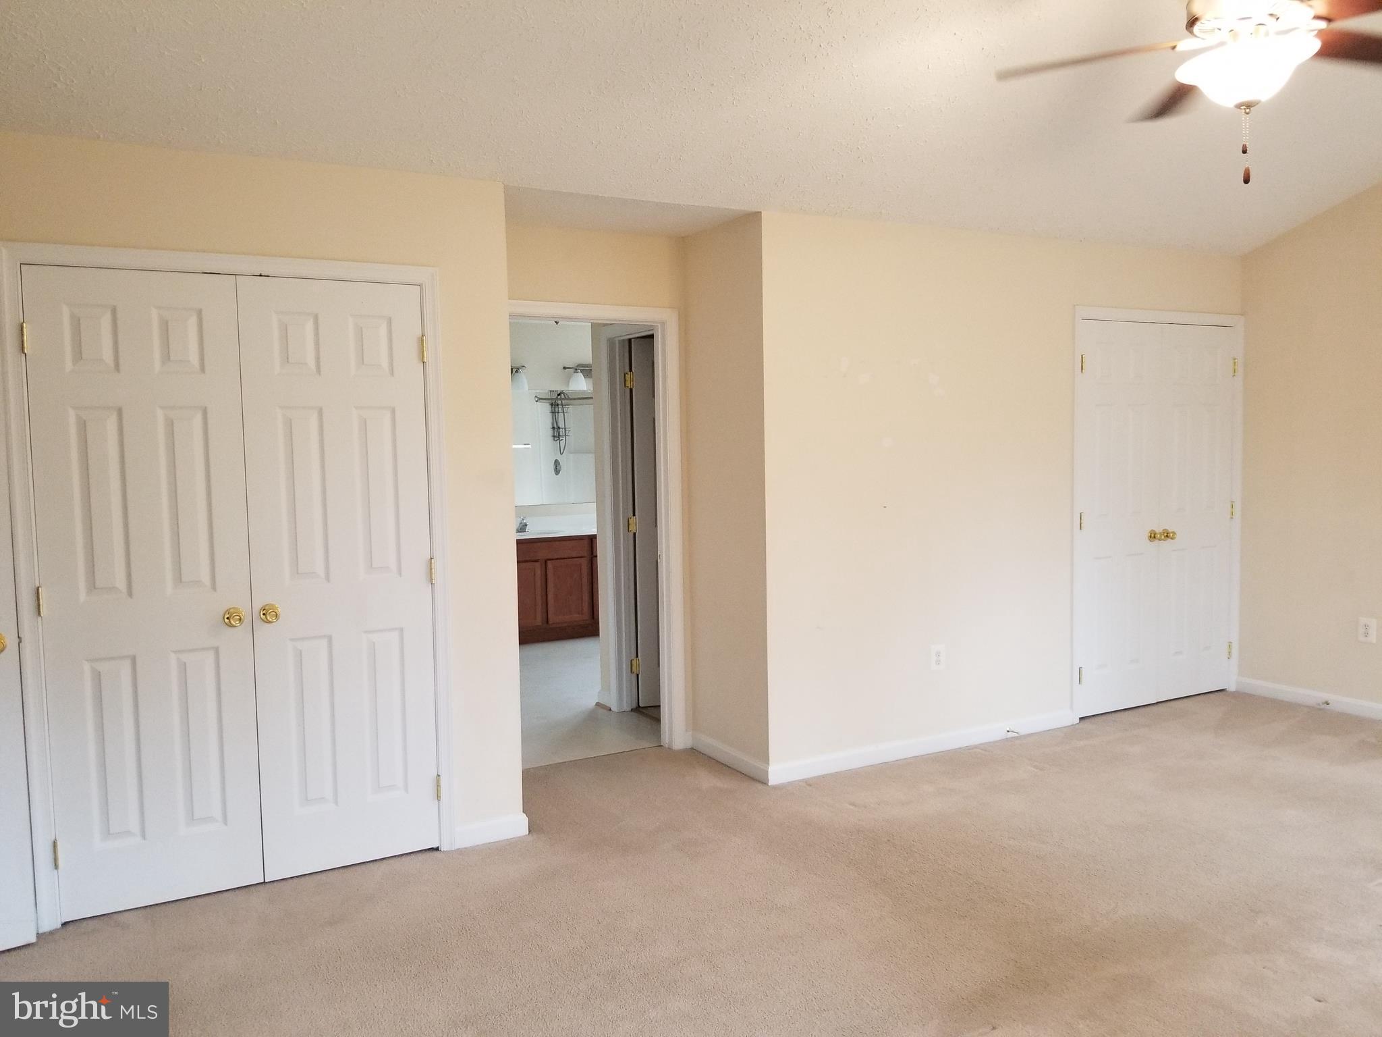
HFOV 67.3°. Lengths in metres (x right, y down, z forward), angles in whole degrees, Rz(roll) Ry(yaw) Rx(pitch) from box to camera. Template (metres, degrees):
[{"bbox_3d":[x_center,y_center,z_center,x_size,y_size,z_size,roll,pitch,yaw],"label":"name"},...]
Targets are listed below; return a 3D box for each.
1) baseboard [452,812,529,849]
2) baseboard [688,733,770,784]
[{"bbox_3d":[-0.751,1.179,3.918,0.295,0.082,0.018,-3,5,-28],"label":"baseboard"},{"bbox_3d":[0.173,1.099,4.805,0.018,0.082,0.714,-3,5,-28],"label":"baseboard"}]

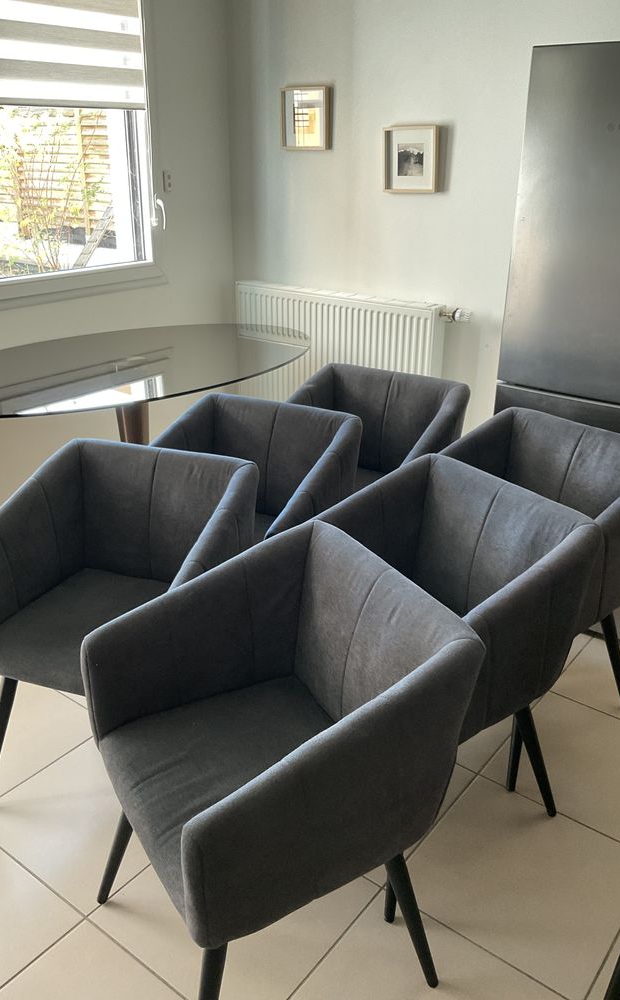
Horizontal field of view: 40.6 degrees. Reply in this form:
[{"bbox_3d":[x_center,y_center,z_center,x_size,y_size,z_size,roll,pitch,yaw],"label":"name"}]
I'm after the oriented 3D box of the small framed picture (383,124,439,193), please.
[{"bbox_3d":[0.423,-1.430,3.522,0.250,0.253,0.042,17,29,34],"label":"small framed picture"}]

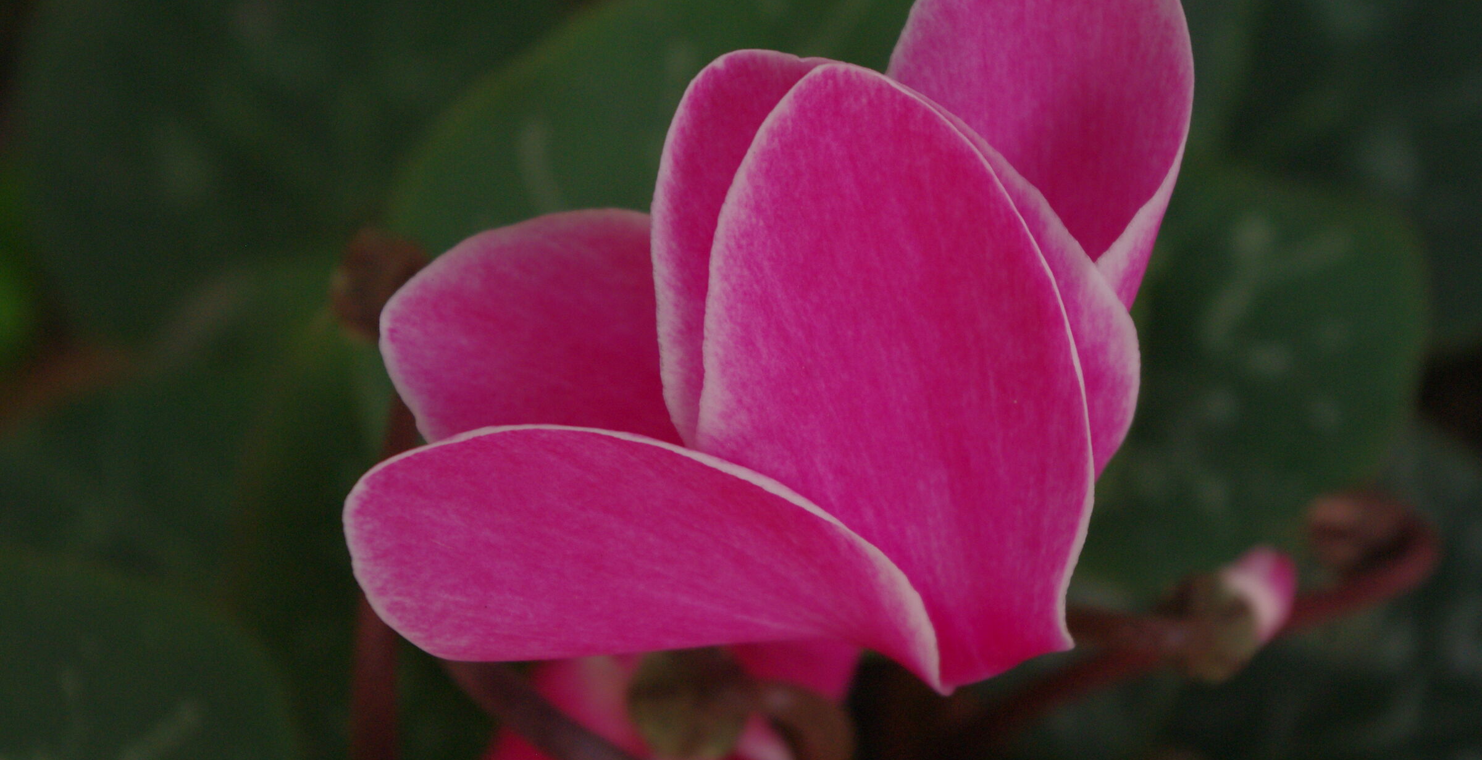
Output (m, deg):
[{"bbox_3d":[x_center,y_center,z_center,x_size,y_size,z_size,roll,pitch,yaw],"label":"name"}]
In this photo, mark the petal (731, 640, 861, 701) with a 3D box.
[{"bbox_3d":[0.005,0.027,0.330,0.016,0.014,0.009,4,18,-6],"label":"petal"}]

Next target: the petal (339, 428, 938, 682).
[{"bbox_3d":[-0.008,0.015,0.283,0.050,0.016,0.020,12,76,-9],"label":"petal"}]

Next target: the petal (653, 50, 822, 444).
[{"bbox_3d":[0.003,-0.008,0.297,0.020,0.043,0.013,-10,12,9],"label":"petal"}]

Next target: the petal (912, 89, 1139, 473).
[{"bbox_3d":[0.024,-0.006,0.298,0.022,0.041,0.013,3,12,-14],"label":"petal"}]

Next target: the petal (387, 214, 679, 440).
[{"bbox_3d":[-0.015,-0.001,0.305,0.039,0.014,0.022,25,63,-6],"label":"petal"}]

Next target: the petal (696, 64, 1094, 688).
[{"bbox_3d":[0.013,0.000,0.285,0.030,0.052,0.014,-13,12,-4],"label":"petal"}]

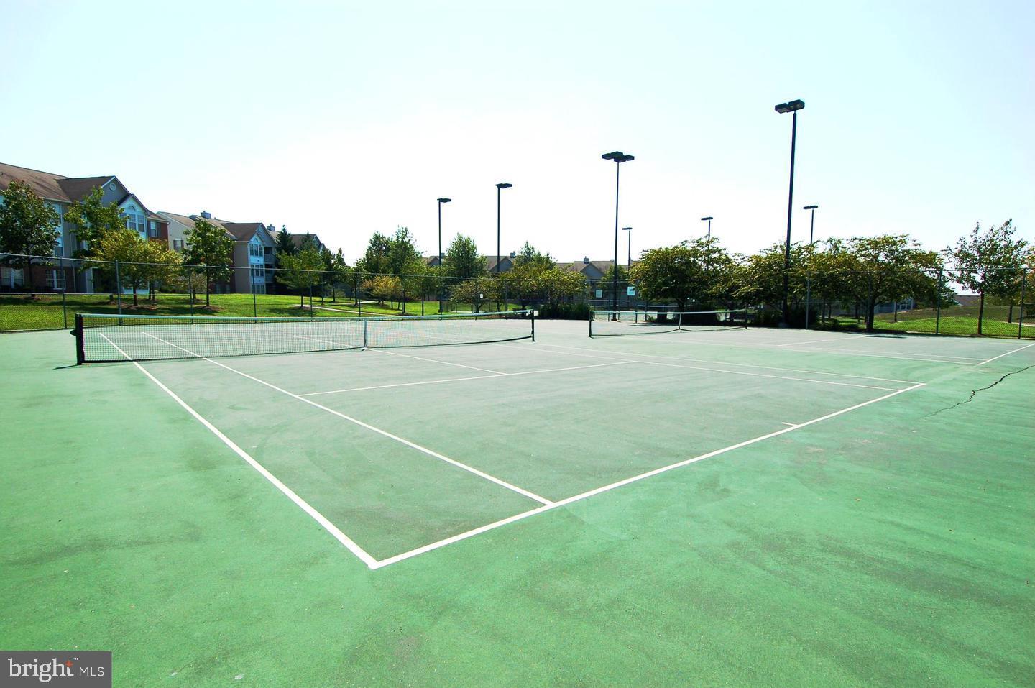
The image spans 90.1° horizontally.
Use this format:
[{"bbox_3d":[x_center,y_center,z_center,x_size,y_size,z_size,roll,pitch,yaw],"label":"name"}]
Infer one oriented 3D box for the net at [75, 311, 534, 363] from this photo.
[{"bbox_3d":[-4.436,-0.382,15.193,12.928,1.080,0.150,-4,6,-42],"label":"net"}]

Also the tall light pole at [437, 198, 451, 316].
[{"bbox_3d":[-8.276,-9.828,58.245,1.231,12.515,1.077,-3,6,-39],"label":"tall light pole"}]

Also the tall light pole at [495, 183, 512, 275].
[{"bbox_3d":[-1.505,-9.085,50.438,1.231,12.515,1.026,-3,6,-39],"label":"tall light pole"}]

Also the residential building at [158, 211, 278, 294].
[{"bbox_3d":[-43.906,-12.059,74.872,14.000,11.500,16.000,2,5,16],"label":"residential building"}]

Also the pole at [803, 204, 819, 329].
[{"bbox_3d":[33.251,-9.448,59.272,1.231,12.515,1.180,-3,6,-39],"label":"pole"}]

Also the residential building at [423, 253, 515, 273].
[{"bbox_3d":[-11.456,-15.662,127.400,25.000,11.600,13.500,1,5,0],"label":"residential building"}]

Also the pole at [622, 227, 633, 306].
[{"bbox_3d":[16.480,-11.254,78.233,1.231,12.515,1.180,-3,6,-39],"label":"pole"}]

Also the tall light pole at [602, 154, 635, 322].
[{"bbox_3d":[7.389,-8.018,39.109,1.847,12.515,1.436,-3,6,-39],"label":"tall light pole"}]

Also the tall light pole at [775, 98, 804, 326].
[{"bbox_3d":[14.979,-7.059,28.869,1.077,12.515,1.077,-3,6,-39],"label":"tall light pole"}]

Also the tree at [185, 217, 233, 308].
[{"bbox_3d":[-25.793,-6.778,43.120,3.800,7.100,3.800,-2,6,-31],"label":"tree"}]

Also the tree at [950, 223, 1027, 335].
[{"bbox_3d":[24.703,-3.449,27.048,3.300,5.700,3.300,5,6,42],"label":"tree"}]

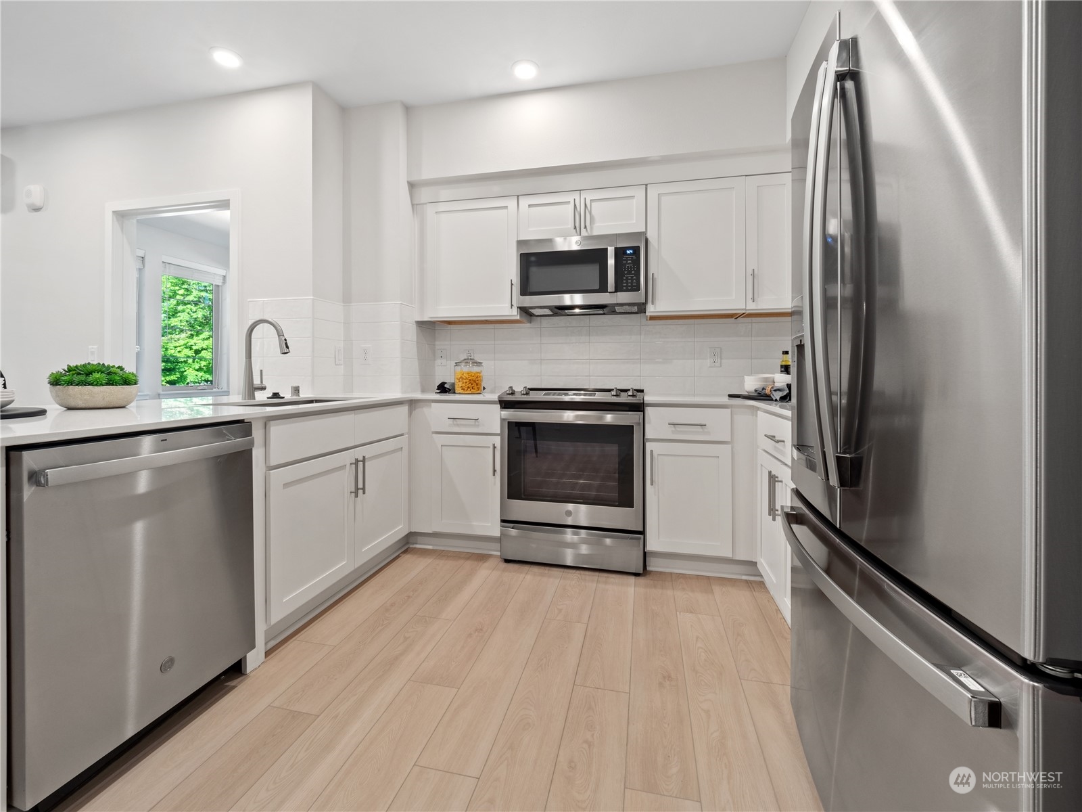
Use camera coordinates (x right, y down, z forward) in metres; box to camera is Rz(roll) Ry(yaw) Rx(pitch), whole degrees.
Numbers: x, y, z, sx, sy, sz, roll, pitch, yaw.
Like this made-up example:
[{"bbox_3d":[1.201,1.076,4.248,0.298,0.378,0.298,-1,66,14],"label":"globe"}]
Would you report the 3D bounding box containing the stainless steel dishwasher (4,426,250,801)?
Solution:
[{"bbox_3d":[-1.322,0.465,1.274,0.610,0.775,0.600,1,3,13],"label":"stainless steel dishwasher"}]

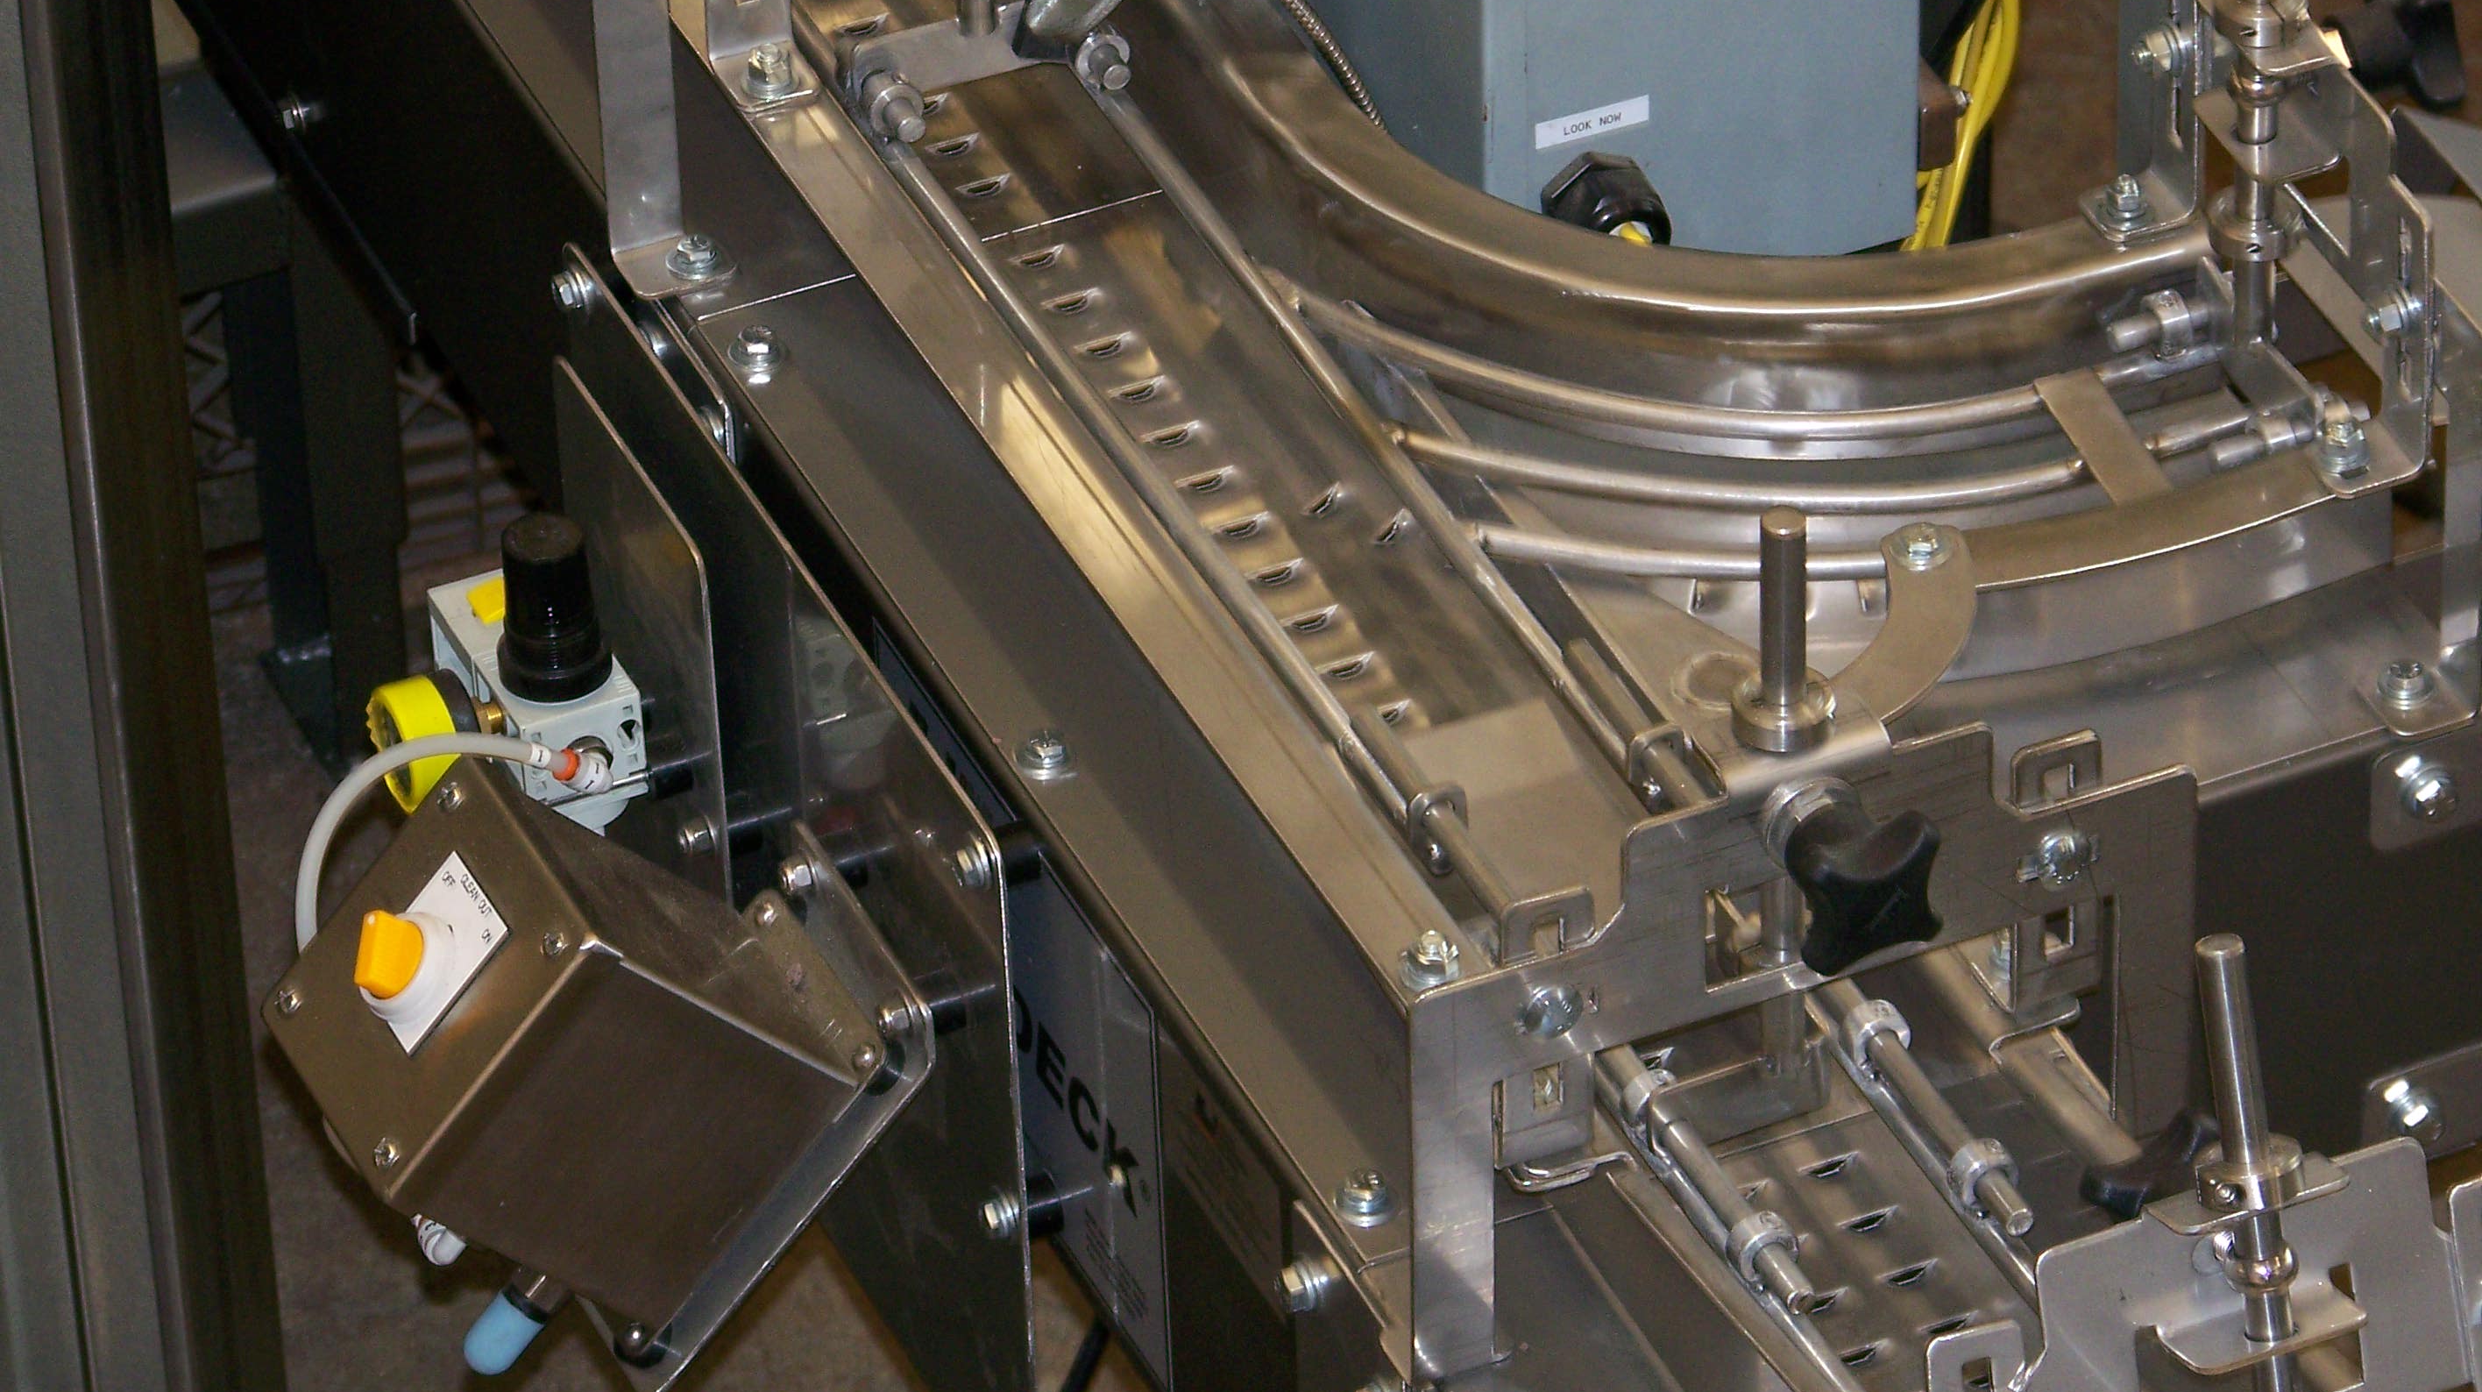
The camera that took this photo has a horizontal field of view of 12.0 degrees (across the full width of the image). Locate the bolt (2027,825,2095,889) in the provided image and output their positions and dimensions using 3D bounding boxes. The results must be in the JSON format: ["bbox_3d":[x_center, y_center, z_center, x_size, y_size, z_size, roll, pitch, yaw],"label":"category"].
[{"bbox_3d":[0.238,0.048,3.376,0.017,0.017,0.007,-16,40,-18],"label":"bolt"}]

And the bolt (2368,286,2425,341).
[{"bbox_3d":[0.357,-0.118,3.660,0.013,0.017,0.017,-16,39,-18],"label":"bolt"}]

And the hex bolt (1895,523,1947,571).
[{"bbox_3d":[0.203,-0.045,3.507,0.017,0.009,0.017,-16,39,-18],"label":"hex bolt"}]

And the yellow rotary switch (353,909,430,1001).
[{"bbox_3d":[-0.254,0.078,3.503,0.023,0.014,0.023,-50,41,12],"label":"yellow rotary switch"}]

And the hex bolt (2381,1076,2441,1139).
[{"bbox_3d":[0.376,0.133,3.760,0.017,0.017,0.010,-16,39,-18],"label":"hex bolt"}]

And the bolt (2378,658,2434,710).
[{"bbox_3d":[0.359,-0.005,3.625,0.018,0.008,0.018,-16,40,-18],"label":"bolt"}]

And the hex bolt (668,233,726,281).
[{"bbox_3d":[-0.178,-0.144,3.833,0.018,0.009,0.018,-16,40,-18],"label":"hex bolt"}]

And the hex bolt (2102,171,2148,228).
[{"bbox_3d":[0.274,-0.156,3.647,0.015,0.014,0.015,-16,39,-18],"label":"hex bolt"}]

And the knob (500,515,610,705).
[{"bbox_3d":[-0.222,-0.030,3.780,0.037,0.053,0.037,-1,37,1],"label":"knob"}]

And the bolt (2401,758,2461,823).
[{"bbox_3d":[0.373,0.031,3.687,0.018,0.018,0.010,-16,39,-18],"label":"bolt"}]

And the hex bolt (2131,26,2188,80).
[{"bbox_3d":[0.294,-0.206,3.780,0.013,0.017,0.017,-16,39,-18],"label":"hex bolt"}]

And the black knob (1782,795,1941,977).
[{"bbox_3d":[0.171,0.053,3.246,0.044,0.045,0.032,-16,39,-18],"label":"black knob"}]

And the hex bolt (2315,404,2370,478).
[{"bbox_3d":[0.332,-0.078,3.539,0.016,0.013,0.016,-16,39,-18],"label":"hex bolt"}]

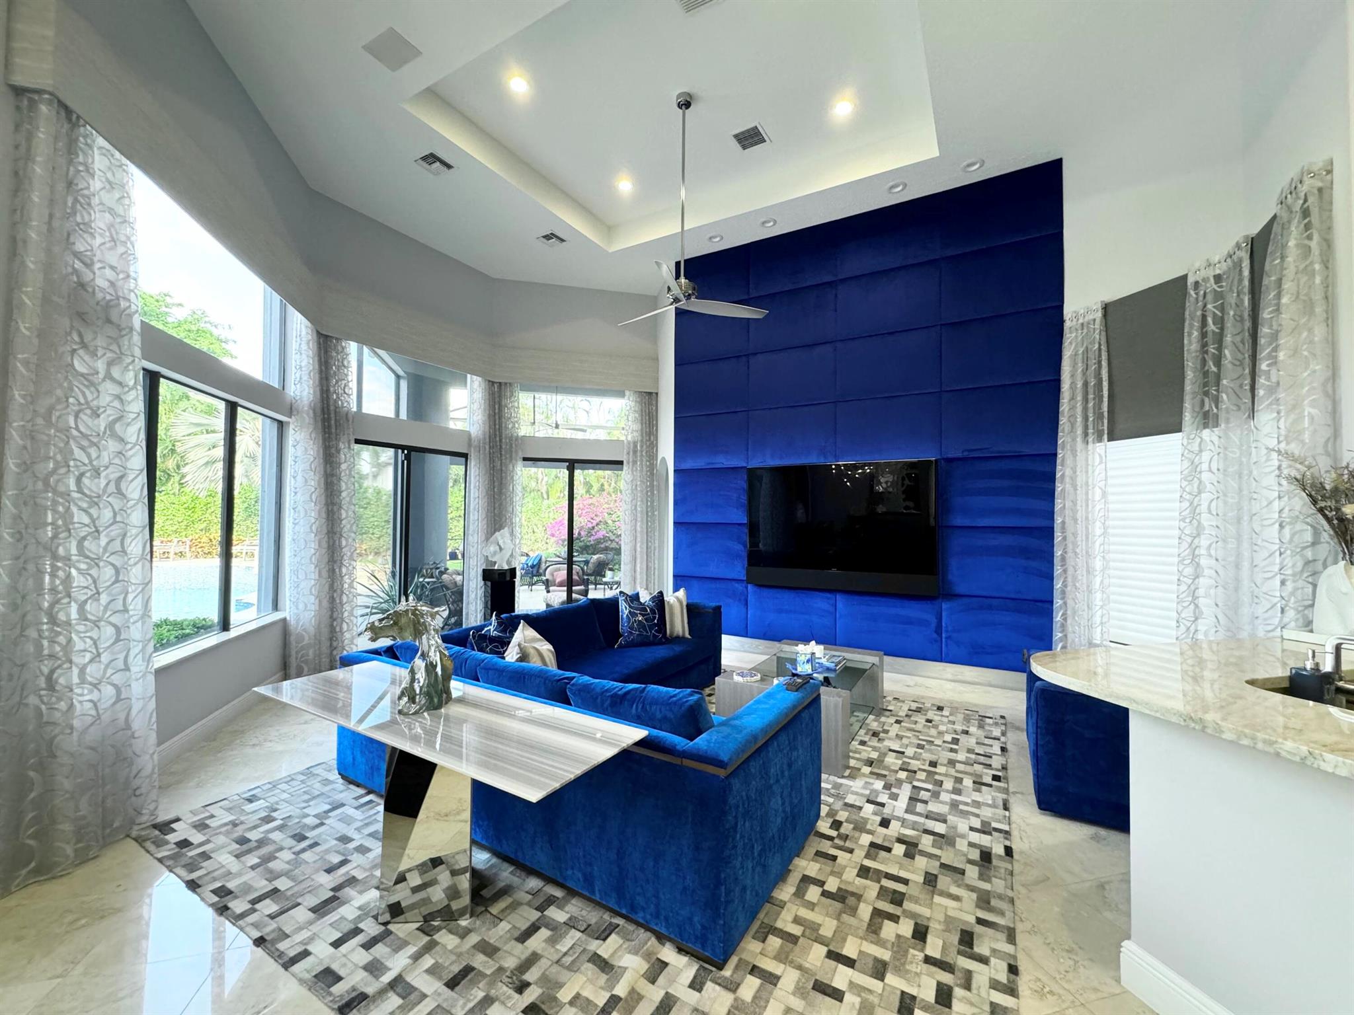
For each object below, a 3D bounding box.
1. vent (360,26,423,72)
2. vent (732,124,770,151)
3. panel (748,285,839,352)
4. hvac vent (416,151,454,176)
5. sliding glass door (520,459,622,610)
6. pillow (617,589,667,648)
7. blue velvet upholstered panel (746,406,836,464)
[{"bbox_3d":[-1.831,-2.938,3.525,0.305,0.020,0.215,0,-1,30],"label":"vent"},{"bbox_3d":[0.644,-3.197,4.755,0.256,0.031,0.256,0,-1,31],"label":"vent"},{"bbox_3d":[1.181,-1.954,5.680,0.943,0.603,0.060,0,-1,30],"label":"panel"},{"bbox_3d":[-2.073,-2.926,4.685,0.251,0.031,0.251,0,-1,31],"label":"hvac vent"},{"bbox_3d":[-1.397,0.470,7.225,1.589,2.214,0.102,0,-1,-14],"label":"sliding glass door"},{"bbox_3d":[-0.301,0.957,4.720,0.450,0.460,0.150,1,-16,-20],"label":"pillow"},{"bbox_3d":[1.195,-0.747,5.723,0.944,0.615,0.072,0,-1,31],"label":"blue velvet upholstered panel"}]

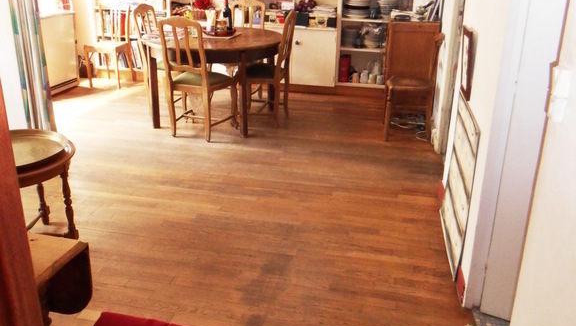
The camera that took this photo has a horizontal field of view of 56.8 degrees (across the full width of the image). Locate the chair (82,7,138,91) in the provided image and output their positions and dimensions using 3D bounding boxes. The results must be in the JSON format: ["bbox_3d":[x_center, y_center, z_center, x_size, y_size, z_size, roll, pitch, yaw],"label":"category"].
[{"bbox_3d":[-2.033,-1.320,6.056,0.410,0.870,0.470,3,21,5],"label":"chair"}]

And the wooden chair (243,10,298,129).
[{"bbox_3d":[-0.213,-0.872,4.863,0.520,1.000,0.450,8,21,17],"label":"wooden chair"}]

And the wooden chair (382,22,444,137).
[{"bbox_3d":[1.100,-0.686,4.539,0.460,0.940,0.490,10,22,22],"label":"wooden chair"}]

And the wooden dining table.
[{"bbox_3d":[-0.624,-0.746,4.798,1.240,0.745,1.280,1,21,0],"label":"wooden dining table"}]

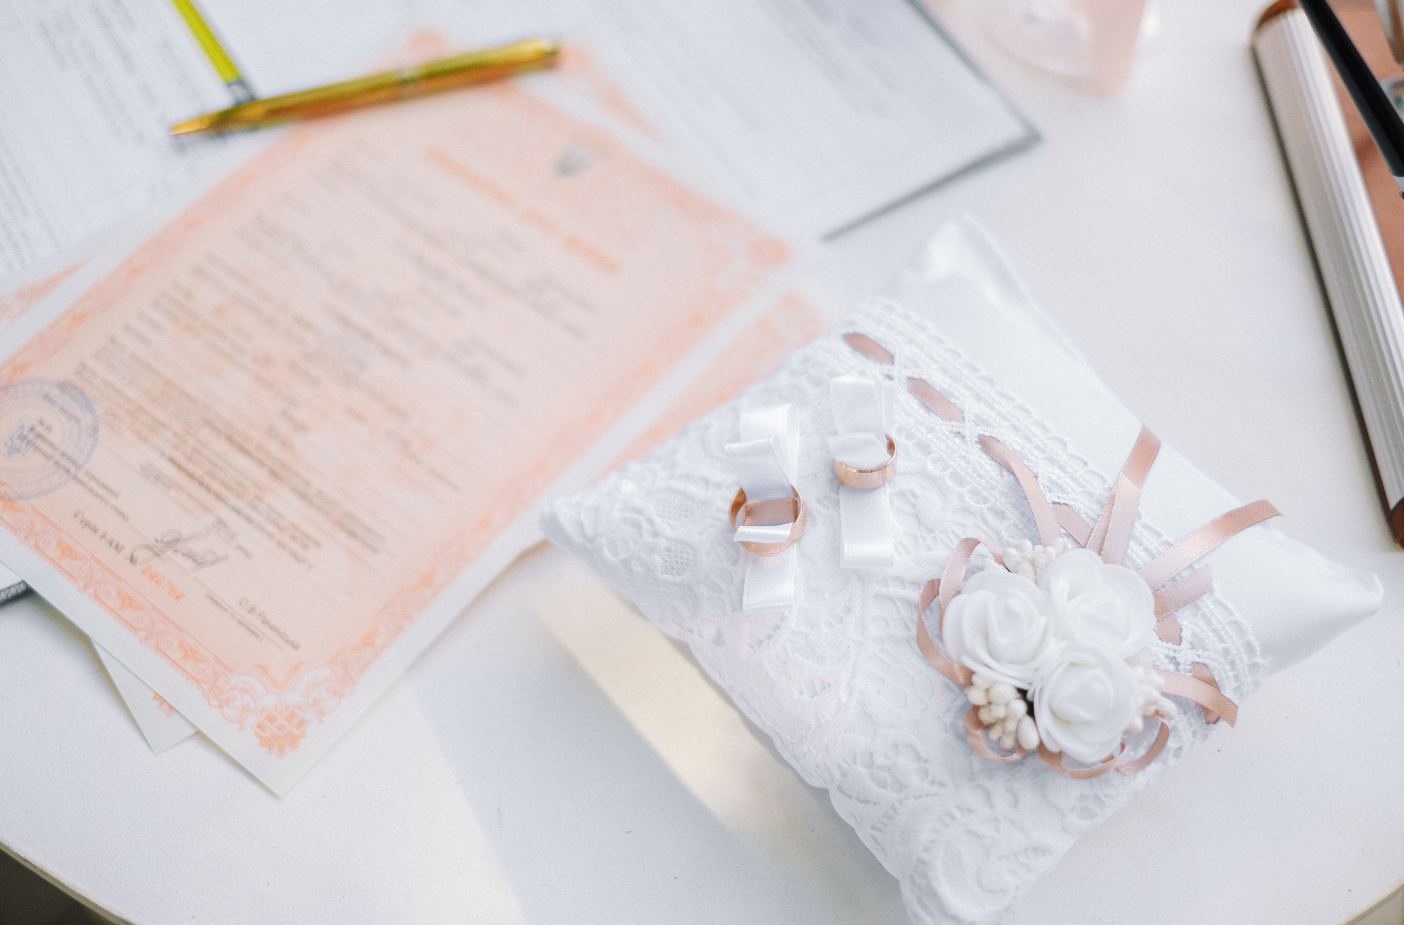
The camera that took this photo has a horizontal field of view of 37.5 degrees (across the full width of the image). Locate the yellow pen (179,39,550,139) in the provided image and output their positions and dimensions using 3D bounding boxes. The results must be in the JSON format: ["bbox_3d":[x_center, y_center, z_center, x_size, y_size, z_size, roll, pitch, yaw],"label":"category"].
[{"bbox_3d":[-0.119,-0.132,0.735,0.140,0.010,0.010,-13,58,-9],"label":"yellow pen"}]

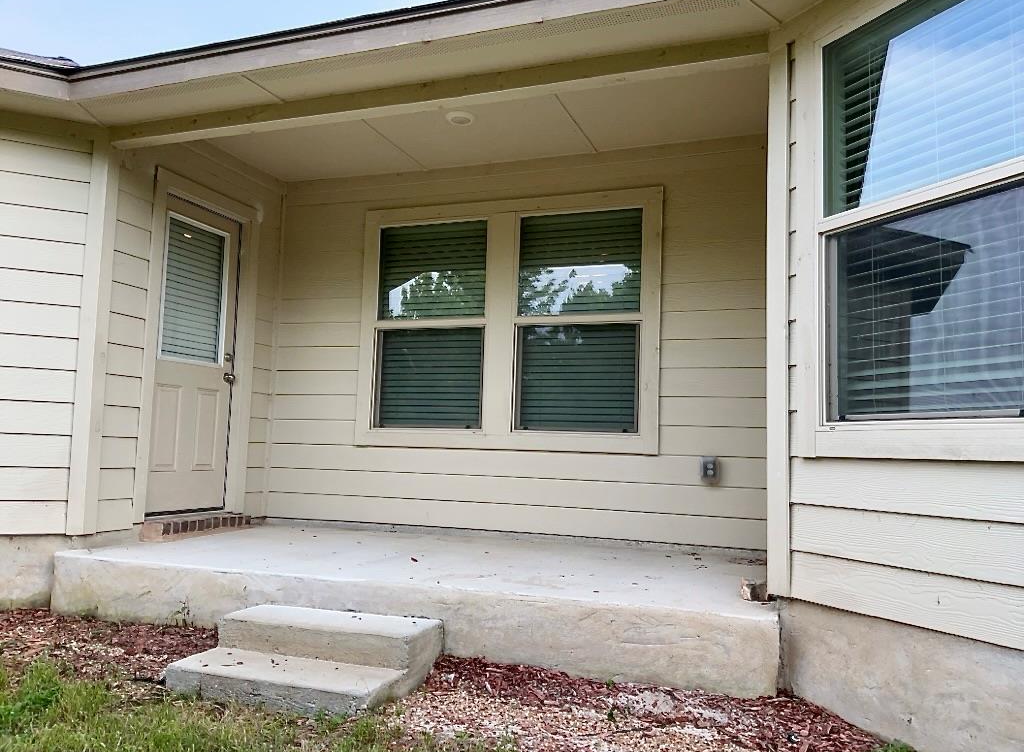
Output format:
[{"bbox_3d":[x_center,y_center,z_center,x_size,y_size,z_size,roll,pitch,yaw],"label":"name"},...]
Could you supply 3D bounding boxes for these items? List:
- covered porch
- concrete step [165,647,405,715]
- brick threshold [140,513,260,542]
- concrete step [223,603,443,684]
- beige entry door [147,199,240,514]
[{"bbox_3d":[-0.414,1.139,4.370,3.630,0.300,1.700,0,-5,20],"label":"covered porch"},{"bbox_3d":[-0.890,1.208,3.148,0.914,0.105,0.300,0,-5,20],"label":"concrete step"},{"bbox_3d":[-1.982,0.967,5.121,0.190,0.105,0.880,0,-5,20],"label":"brick threshold"},{"bbox_3d":[-0.785,1.141,3.435,0.915,0.175,0.303,0,-5,20],"label":"concrete step"},{"bbox_3d":[-2.124,-0.122,5.277,0.050,2.015,0.800,0,-5,20],"label":"beige entry door"}]

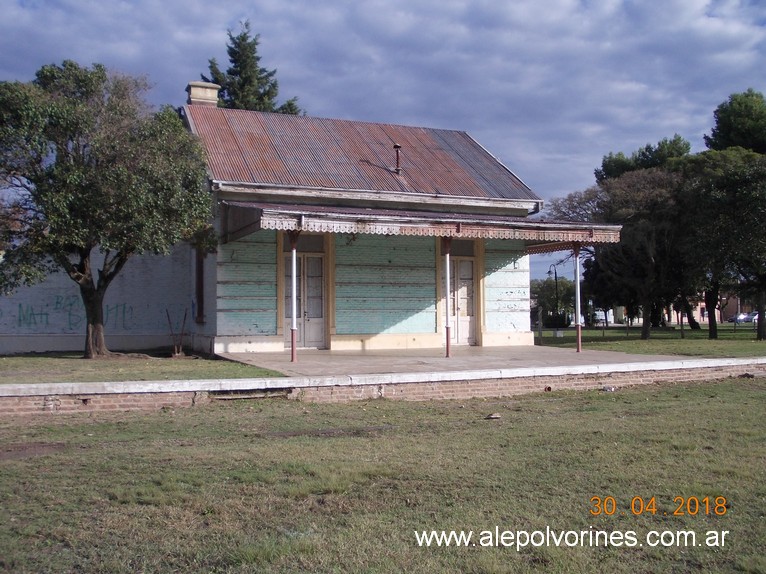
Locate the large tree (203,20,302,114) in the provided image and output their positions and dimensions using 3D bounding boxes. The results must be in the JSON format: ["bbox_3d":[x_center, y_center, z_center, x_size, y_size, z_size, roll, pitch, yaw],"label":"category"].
[{"bbox_3d":[-6.950,-5.447,42.689,6.400,16.380,6.400,1,-2,-22],"label":"large tree"}]

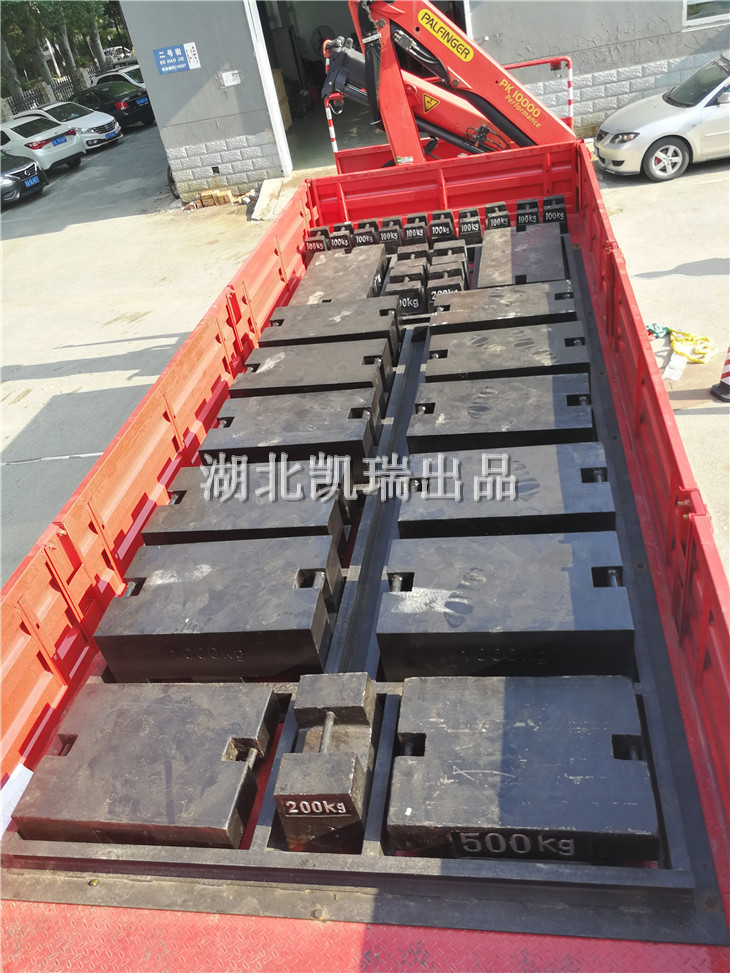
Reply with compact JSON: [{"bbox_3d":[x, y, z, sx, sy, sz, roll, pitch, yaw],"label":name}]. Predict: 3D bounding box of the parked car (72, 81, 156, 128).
[{"bbox_3d":[-8.936,-13.108,26.227,4.750,1.480,1.820,21,47,37],"label":"parked car"}]

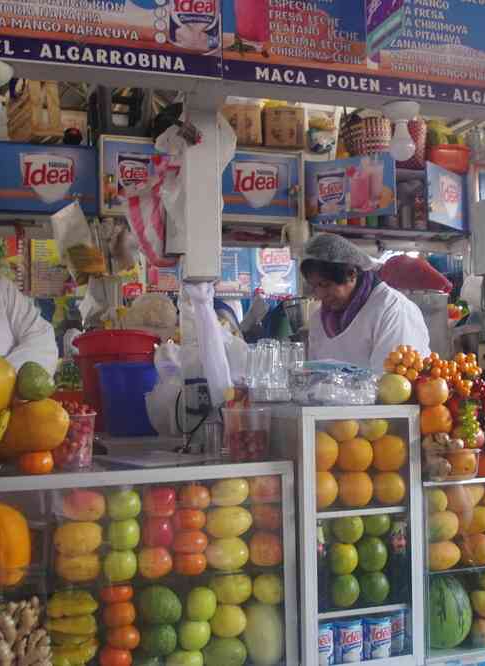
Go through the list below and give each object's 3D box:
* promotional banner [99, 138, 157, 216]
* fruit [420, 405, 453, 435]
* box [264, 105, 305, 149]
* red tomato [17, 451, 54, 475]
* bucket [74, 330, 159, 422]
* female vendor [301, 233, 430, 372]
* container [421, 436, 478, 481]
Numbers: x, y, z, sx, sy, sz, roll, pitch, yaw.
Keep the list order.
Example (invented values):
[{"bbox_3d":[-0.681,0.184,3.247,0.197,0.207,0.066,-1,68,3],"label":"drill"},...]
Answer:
[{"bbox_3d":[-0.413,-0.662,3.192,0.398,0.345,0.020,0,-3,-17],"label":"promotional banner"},{"bbox_3d":[0.540,0.239,2.080,0.092,0.086,0.092,0,-1,-19],"label":"fruit"},{"bbox_3d":[0.159,-0.931,3.537,0.200,0.195,0.220,0,-3,-17],"label":"box"},{"bbox_3d":[-0.465,0.292,1.692,0.076,0.058,0.076,0,-3,-17],"label":"red tomato"},{"bbox_3d":[-0.381,0.149,2.263,0.270,0.300,0.270,0,-3,-17],"label":"bucket"},{"bbox_3d":[0.419,0.444,2.363,0.500,1.520,0.420,-2,-2,35],"label":"female vendor"},{"bbox_3d":[0.563,0.338,2.031,0.142,0.095,0.135,0,-3,-17],"label":"container"}]

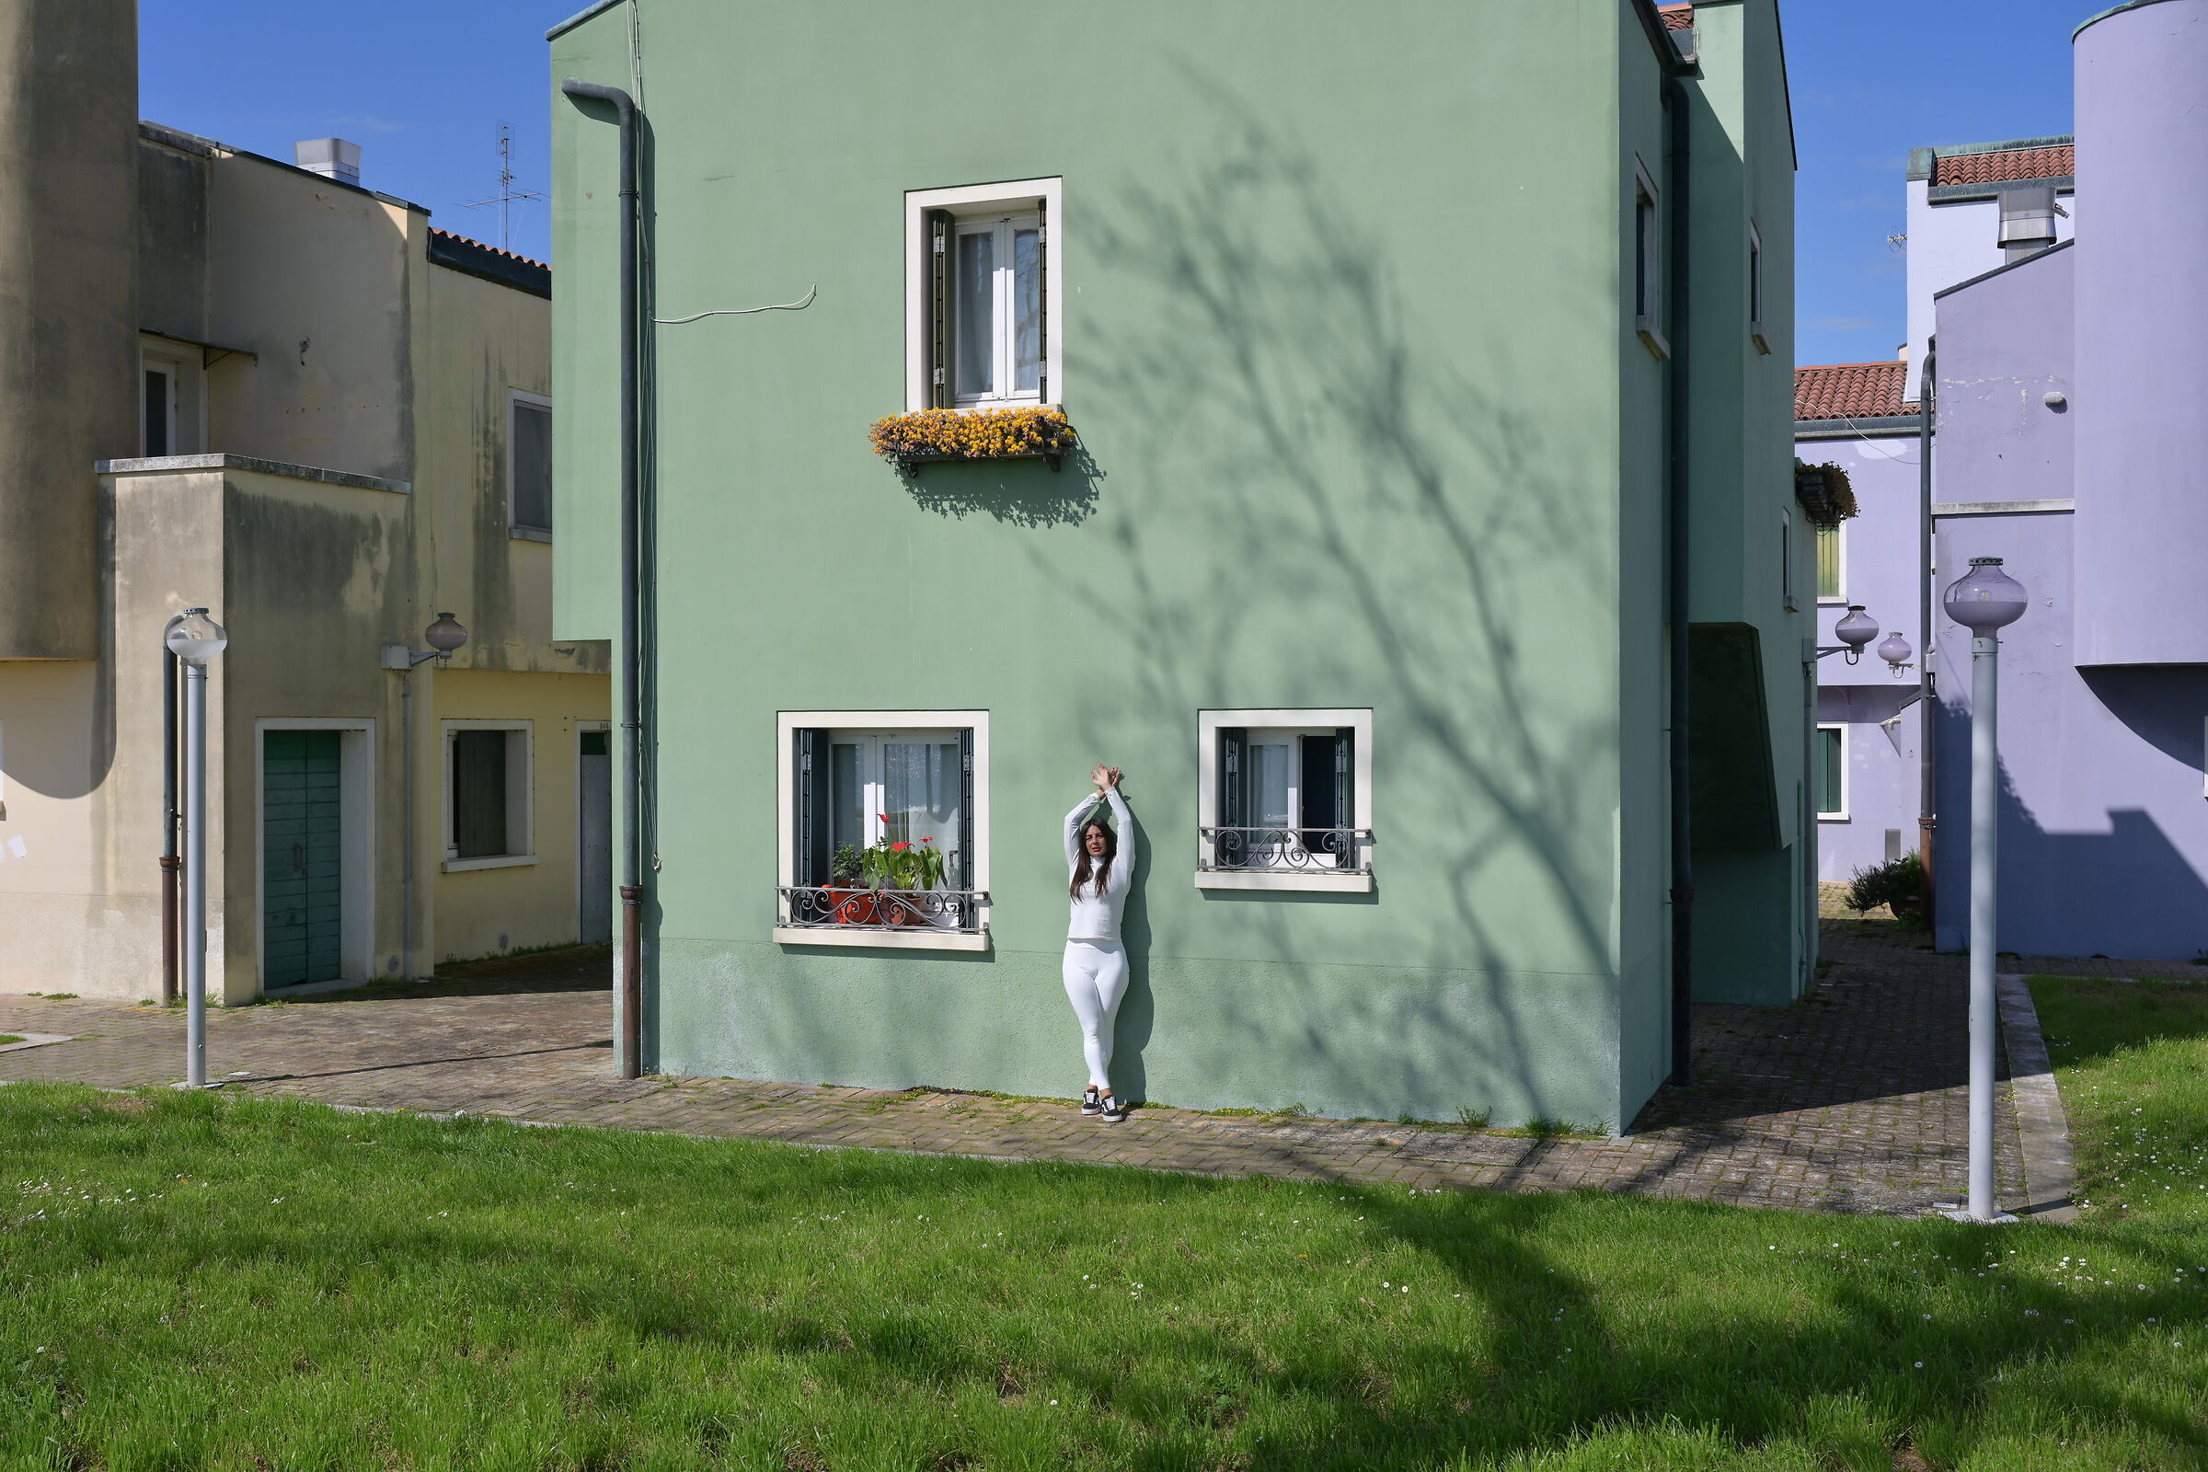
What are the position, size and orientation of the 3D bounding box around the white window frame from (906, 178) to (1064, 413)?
[{"bbox_3d":[-0.680,-2.542,12.616,1.025,1.350,0.183,0,0,21],"label":"white window frame"}]

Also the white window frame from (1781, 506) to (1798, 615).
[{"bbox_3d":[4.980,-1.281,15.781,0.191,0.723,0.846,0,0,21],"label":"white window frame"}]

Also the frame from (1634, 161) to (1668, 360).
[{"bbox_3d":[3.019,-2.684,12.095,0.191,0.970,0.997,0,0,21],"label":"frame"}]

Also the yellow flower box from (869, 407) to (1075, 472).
[{"bbox_3d":[-0.753,-1.698,12.354,1.193,0.357,0.332,0,0,21],"label":"yellow flower box"}]

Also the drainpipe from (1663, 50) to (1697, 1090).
[{"bbox_3d":[3.460,-0.976,12.912,0.193,6.151,0.142,0,0,21],"label":"drainpipe"}]

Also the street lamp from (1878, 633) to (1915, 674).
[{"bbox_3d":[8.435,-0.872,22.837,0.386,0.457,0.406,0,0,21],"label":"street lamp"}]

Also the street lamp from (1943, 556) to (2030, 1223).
[{"bbox_3d":[3.847,0.664,9.401,0.370,2.893,0.370,0,0,21],"label":"street lamp"}]

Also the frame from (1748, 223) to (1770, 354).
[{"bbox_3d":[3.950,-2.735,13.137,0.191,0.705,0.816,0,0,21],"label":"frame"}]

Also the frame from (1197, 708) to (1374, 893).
[{"bbox_3d":[1.022,0.359,11.970,1.025,1.005,0.183,0,0,21],"label":"frame"}]

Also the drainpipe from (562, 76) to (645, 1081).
[{"bbox_3d":[-3.091,-1.000,13.393,0.558,6.263,0.213,0,0,21],"label":"drainpipe"}]

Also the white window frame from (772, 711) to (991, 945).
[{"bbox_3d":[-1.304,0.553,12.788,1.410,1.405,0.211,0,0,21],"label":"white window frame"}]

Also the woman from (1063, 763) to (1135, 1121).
[{"bbox_3d":[-0.013,1.131,12.098,0.447,1.959,0.365,0,0,15],"label":"woman"}]

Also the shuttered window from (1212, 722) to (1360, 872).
[{"bbox_3d":[1.036,0.359,11.942,0.816,0.831,0.232,0,0,21],"label":"shuttered window"}]

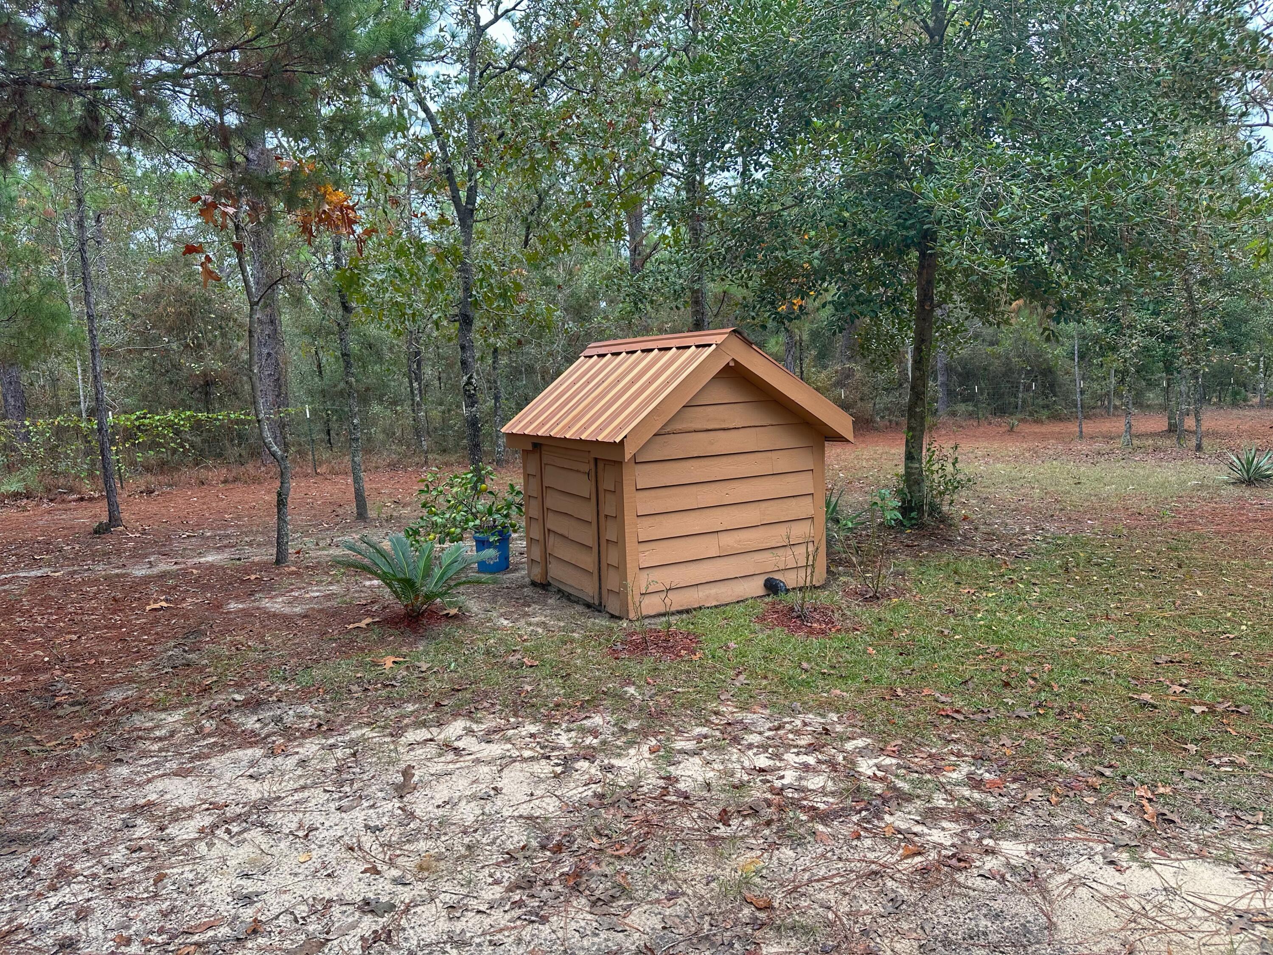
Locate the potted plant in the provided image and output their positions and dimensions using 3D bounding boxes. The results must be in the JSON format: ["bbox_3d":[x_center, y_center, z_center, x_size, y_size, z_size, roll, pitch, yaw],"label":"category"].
[{"bbox_3d":[-1.359,0.328,7.074,0.920,0.870,0.750,-3,6,-9],"label":"potted plant"}]

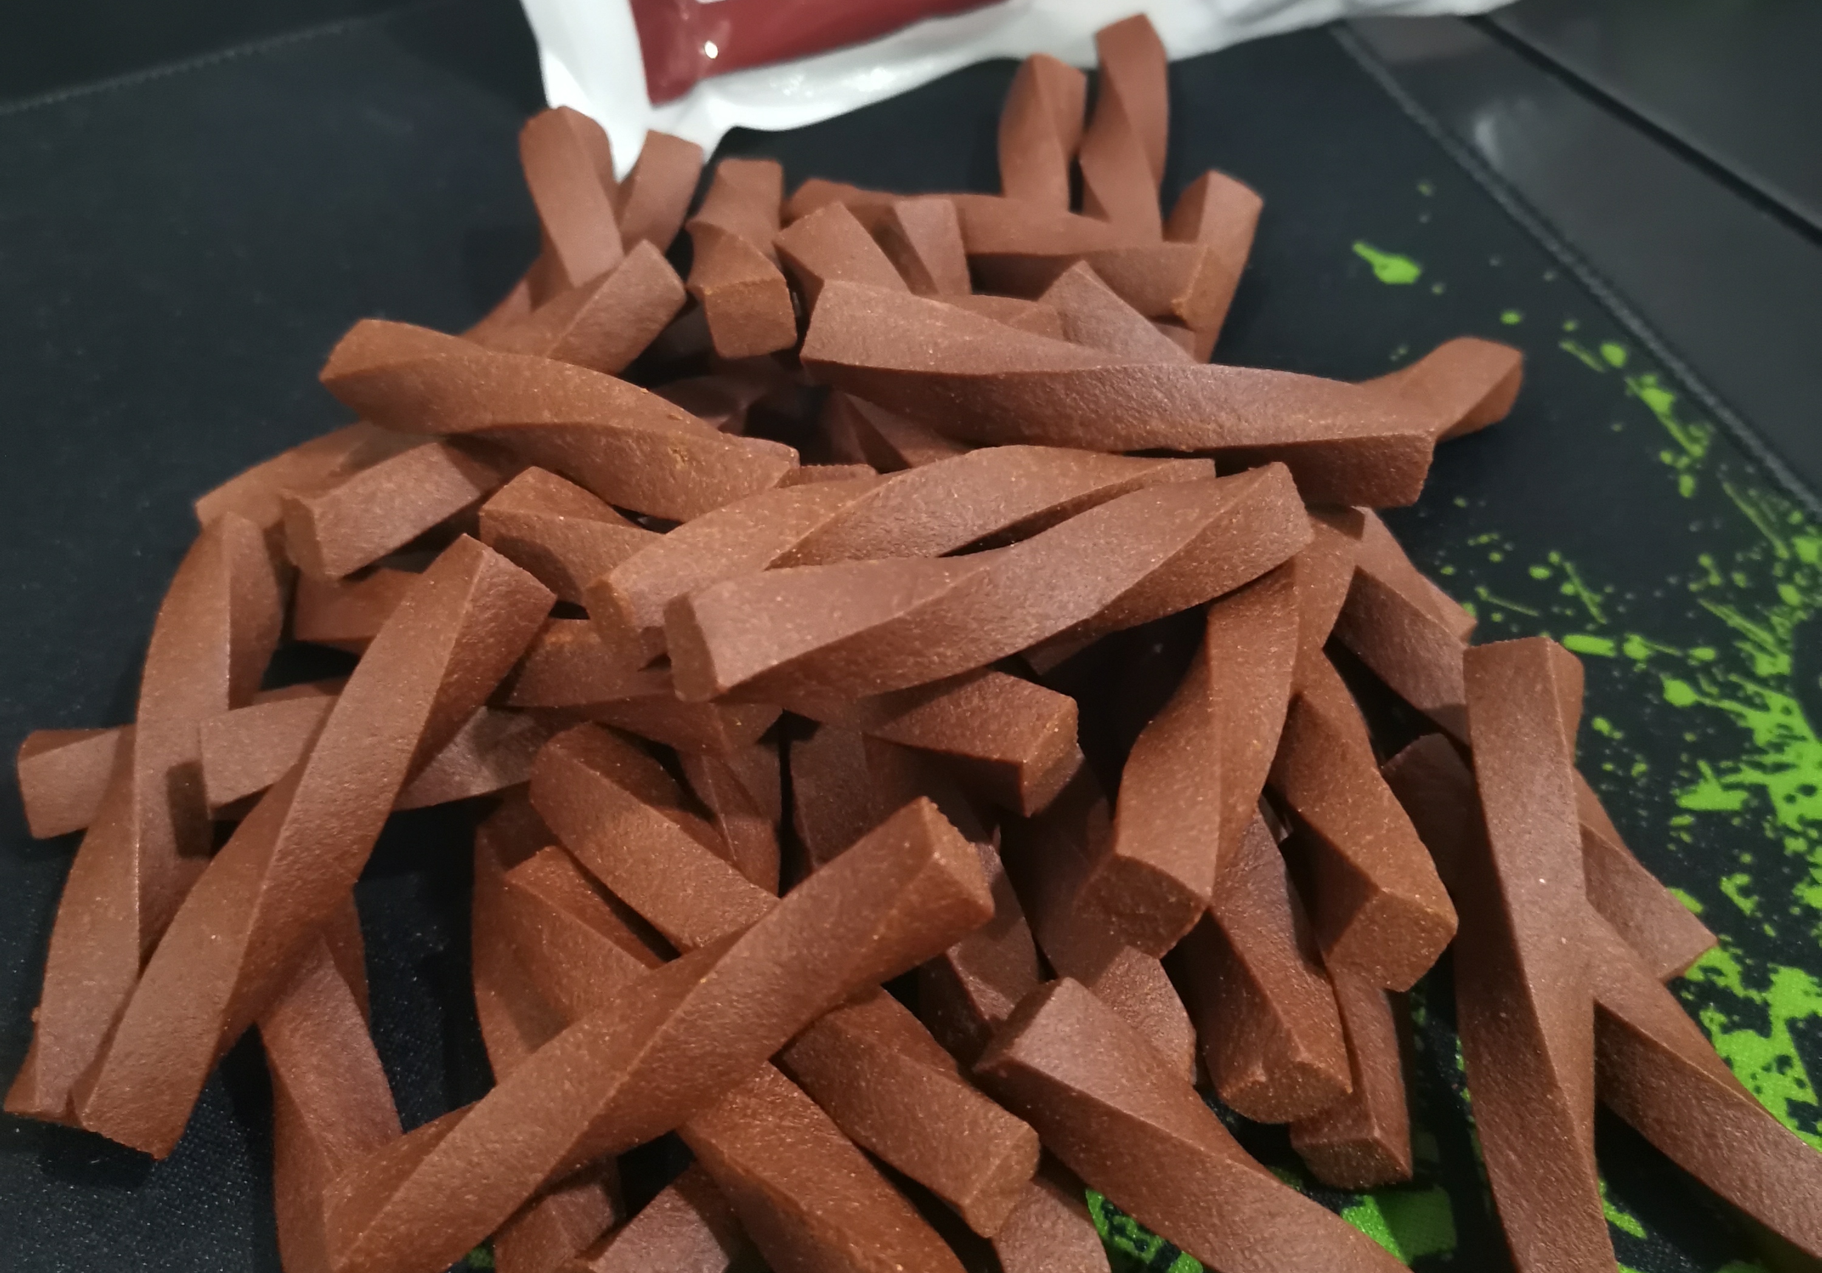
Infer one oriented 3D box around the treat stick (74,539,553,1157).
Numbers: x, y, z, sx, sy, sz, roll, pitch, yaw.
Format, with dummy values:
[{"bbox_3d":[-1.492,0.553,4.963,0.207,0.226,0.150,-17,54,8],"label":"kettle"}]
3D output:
[{"bbox_3d":[-0.064,0.021,0.201,0.012,0.012,0.071,23,69,17],"label":"treat stick"}]

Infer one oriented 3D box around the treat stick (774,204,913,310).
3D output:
[{"bbox_3d":[0.005,-0.030,0.238,0.012,0.012,0.071,-28,65,-19],"label":"treat stick"}]

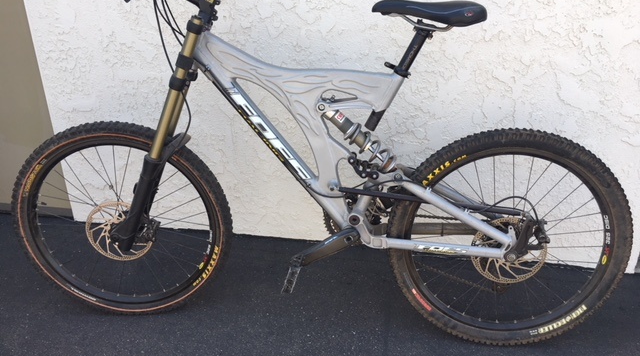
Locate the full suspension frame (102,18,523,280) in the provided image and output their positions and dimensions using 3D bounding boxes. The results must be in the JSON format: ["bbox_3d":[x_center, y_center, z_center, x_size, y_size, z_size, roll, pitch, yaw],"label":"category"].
[{"bbox_3d":[-0.028,-0.104,1.533,1.204,0.703,0.194,2,20,7],"label":"full suspension frame"}]

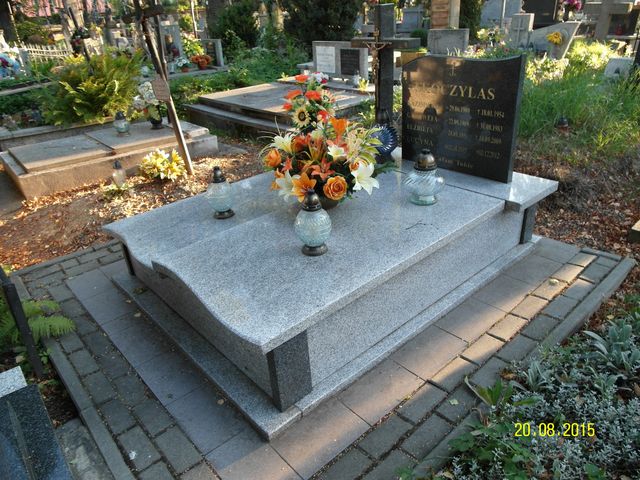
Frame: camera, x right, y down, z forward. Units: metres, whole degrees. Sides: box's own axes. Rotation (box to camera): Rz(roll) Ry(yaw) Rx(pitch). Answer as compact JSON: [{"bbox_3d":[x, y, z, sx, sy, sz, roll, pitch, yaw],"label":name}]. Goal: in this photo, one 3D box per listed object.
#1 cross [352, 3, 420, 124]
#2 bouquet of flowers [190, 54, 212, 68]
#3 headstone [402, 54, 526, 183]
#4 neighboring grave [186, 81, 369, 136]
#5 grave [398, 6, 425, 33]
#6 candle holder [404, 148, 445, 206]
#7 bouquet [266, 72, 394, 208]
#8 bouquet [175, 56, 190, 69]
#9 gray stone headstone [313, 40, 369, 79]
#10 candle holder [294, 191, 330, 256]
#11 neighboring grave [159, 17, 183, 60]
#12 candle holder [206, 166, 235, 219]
[{"bbox_3d":[0.771,-2.016,5.205,0.240,1.335,0.820,-25,34,-35],"label":"cross"},{"bbox_3d":[-2.991,-4.493,11.200,0.490,0.370,0.460,-10,27,-11],"label":"bouquet of flowers"},{"bbox_3d":[0.800,-0.733,2.610,0.065,0.665,0.745,-25,33,-35],"label":"headstone"},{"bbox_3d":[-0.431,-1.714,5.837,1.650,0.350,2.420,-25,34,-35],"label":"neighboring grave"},{"bbox_3d":[3.465,-8.254,16.800,0.220,1.100,0.950,-25,33,-35],"label":"grave"},{"bbox_3d":[0.530,-0.321,2.232,0.200,0.269,0.200,-3,27,2],"label":"candle holder"},{"bbox_3d":[0.046,-0.544,2.400,0.600,0.600,0.500,-3,27,2],"label":"bouquet"},{"bbox_3d":[-3.130,-4.030,10.100,0.360,0.310,0.360,-25,34,-35],"label":"bouquet"},{"bbox_3d":[0.302,-2.599,6.430,0.110,0.500,1.060,-25,34,-35],"label":"gray stone headstone"},{"bbox_3d":[-0.026,-0.077,1.863,0.148,0.275,0.148,-4,27,-1],"label":"candle holder"},{"bbox_3d":[-3.744,-4.804,11.116,0.520,1.140,0.160,-25,33,-35],"label":"neighboring grave"},{"bbox_3d":[-0.505,-0.240,2.243,0.140,0.256,0.140,-25,34,-35],"label":"candle holder"}]

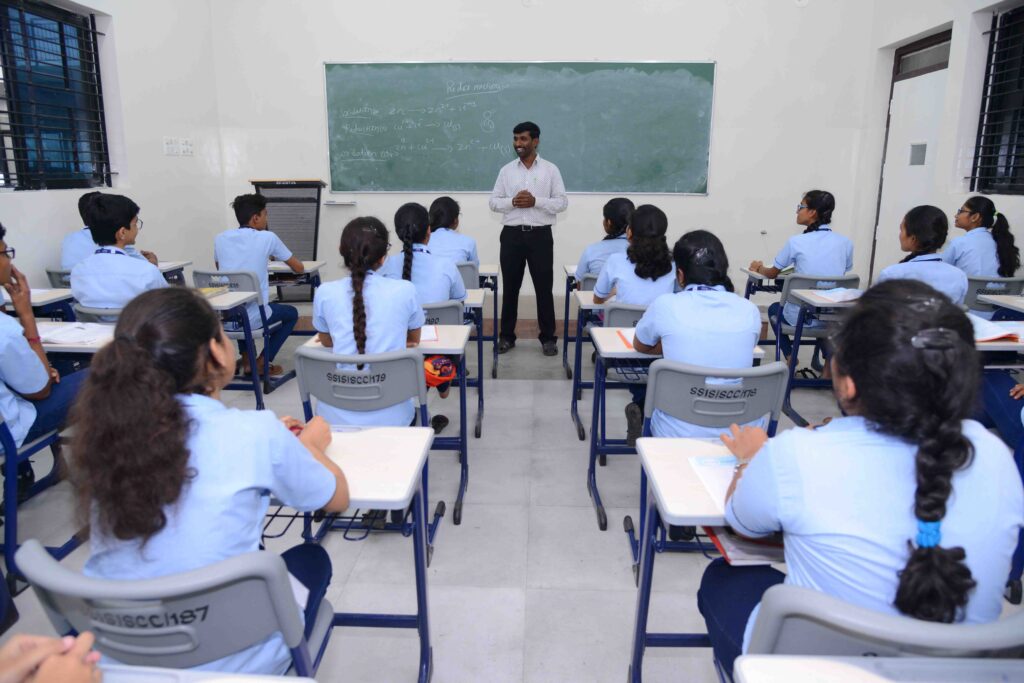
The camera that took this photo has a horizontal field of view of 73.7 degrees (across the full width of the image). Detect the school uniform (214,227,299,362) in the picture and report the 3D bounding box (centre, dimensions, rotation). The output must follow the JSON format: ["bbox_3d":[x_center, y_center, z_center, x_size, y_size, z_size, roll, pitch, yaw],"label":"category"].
[{"bbox_3d":[-1.611,-0.297,4.519,0.430,0.910,0.560,3,13,12],"label":"school uniform"}]

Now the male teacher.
[{"bbox_3d":[0.129,-0.785,5.322,0.580,1.760,0.360,1,13,4],"label":"male teacher"}]

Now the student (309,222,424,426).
[{"bbox_3d":[-0.492,0.165,2.557,0.460,1.180,0.720,1,13,4],"label":"student"}]

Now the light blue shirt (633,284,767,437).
[{"bbox_3d":[0.598,0.075,2.299,0.440,0.580,0.340,0,13,0],"label":"light blue shirt"}]

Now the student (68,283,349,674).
[{"bbox_3d":[-0.522,0.457,1.362,0.500,1.160,0.720,2,13,10],"label":"student"}]

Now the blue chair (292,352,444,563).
[{"bbox_3d":[-0.494,0.357,2.466,0.450,0.770,0.500,0,13,-1],"label":"blue chair"}]

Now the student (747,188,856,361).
[{"bbox_3d":[1.818,-0.293,4.349,0.520,1.260,0.780,-1,13,-4],"label":"student"}]

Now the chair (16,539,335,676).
[{"bbox_3d":[-0.535,0.636,1.258,0.450,0.770,0.500,1,13,2],"label":"chair"}]

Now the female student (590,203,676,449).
[{"bbox_3d":[0.653,-0.068,3.377,0.480,1.200,0.620,0,13,-3],"label":"female student"}]

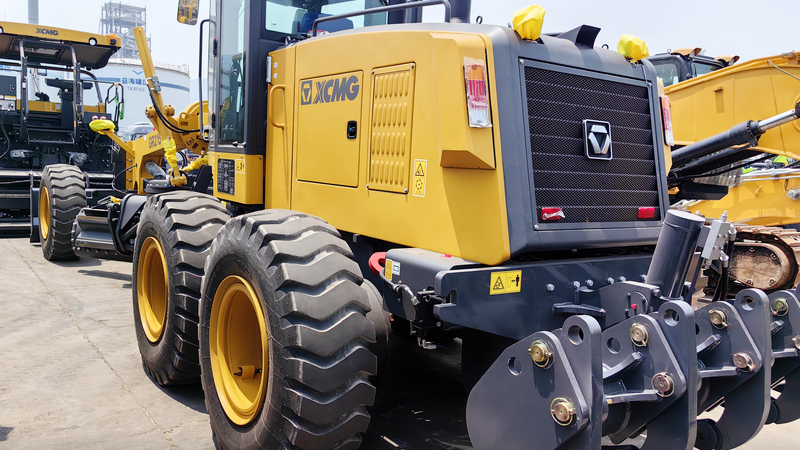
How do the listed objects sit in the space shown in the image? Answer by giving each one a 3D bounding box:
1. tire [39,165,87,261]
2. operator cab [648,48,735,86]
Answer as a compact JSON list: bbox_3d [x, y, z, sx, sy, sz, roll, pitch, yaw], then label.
[{"bbox_3d":[-4.775,-0.173,8.826,0.440,1.350,1.350,-2,8,-38],"label":"tire"},{"bbox_3d":[3.559,-1.440,9.016,1.030,1.720,1.800,-1,7,-30],"label":"operator cab"}]

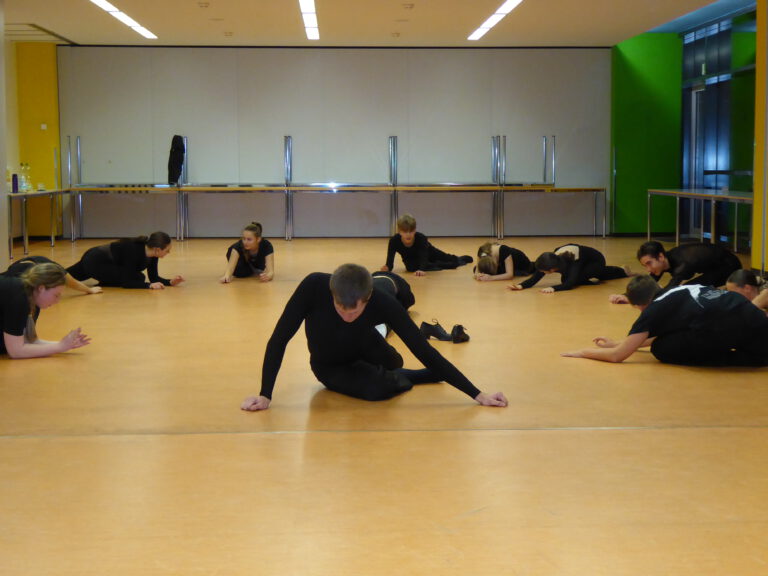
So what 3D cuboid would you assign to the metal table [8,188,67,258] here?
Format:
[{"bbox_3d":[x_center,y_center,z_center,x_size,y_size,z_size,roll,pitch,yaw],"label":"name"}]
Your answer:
[{"bbox_3d":[-4.500,-0.802,15.993,0.720,0.710,3.200,0,5,-2],"label":"metal table"}]

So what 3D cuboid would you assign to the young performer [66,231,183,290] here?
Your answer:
[{"bbox_3d":[-2.350,-0.259,11.424,1.280,0.460,0.700,2,5,17],"label":"young performer"}]

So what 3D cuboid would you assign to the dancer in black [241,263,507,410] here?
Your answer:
[{"bbox_3d":[-0.040,0.179,5.961,1.100,0.580,0.900,0,5,0],"label":"dancer in black"}]

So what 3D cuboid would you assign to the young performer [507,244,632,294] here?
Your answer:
[{"bbox_3d":[1.680,-0.202,11.459,0.650,0.340,1.620,4,7,37],"label":"young performer"}]

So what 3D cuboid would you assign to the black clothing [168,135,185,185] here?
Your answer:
[{"bbox_3d":[-2.800,-1.726,17.917,0.210,0.680,0.200,0,5,-2],"label":"black clothing"}]

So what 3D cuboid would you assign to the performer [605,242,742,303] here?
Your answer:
[{"bbox_3d":[2.330,-0.168,10.478,1.350,0.450,0.650,-5,7,-42],"label":"performer"}]

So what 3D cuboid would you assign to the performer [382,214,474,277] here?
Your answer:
[{"bbox_3d":[0.440,-0.454,13.063,0.660,0.550,1.550,2,6,20],"label":"performer"}]

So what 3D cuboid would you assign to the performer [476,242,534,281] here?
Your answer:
[{"bbox_3d":[1.170,-0.263,12.177,0.500,0.330,0.920,4,7,38],"label":"performer"}]

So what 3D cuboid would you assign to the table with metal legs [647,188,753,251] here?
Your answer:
[{"bbox_3d":[4.029,-0.759,15.892,0.750,0.740,4.400,0,5,-2],"label":"table with metal legs"}]

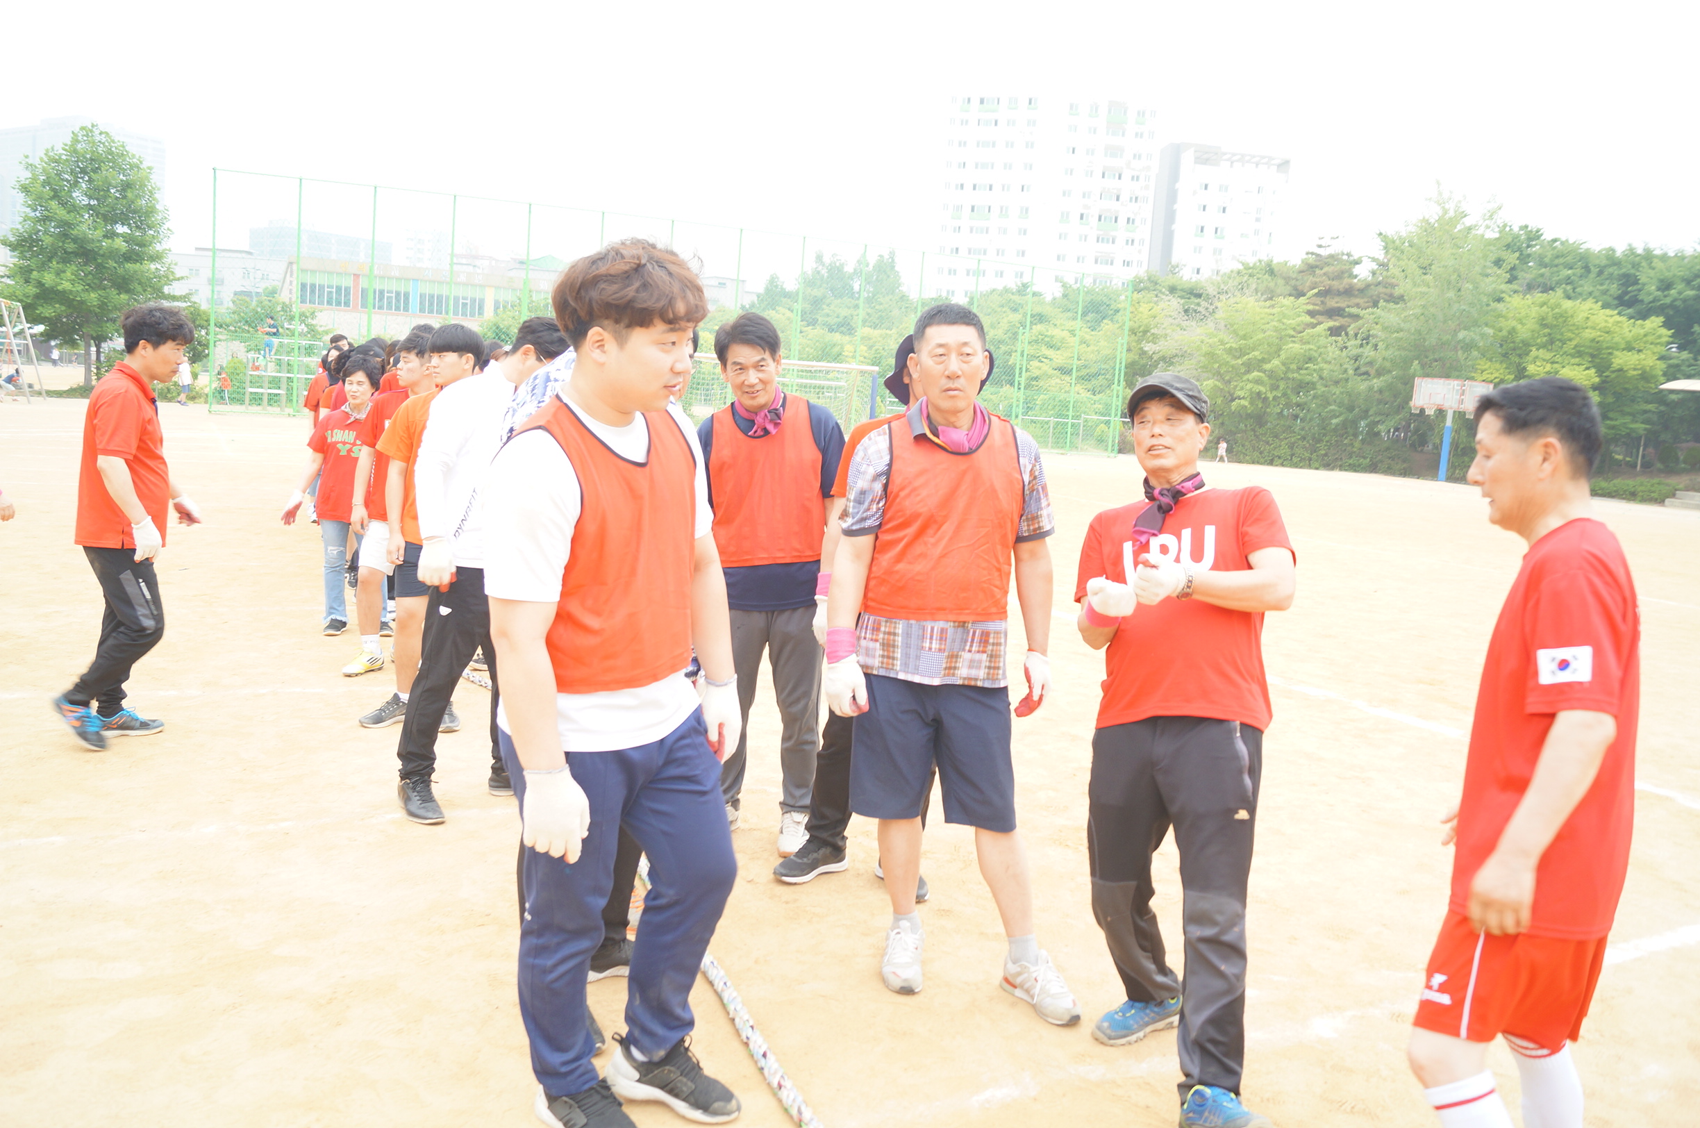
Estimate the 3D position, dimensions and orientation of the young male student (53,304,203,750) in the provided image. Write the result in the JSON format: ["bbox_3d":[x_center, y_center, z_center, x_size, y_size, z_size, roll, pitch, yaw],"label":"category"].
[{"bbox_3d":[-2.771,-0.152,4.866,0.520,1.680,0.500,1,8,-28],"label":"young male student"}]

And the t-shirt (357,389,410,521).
[{"bbox_3d":[-2.160,-0.540,6.310,0.480,0.670,0.310,4,7,-5],"label":"t-shirt"}]

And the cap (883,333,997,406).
[{"bbox_3d":[0.272,-0.590,3.870,0.320,0.200,0.330,4,7,0],"label":"cap"}]

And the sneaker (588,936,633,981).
[{"bbox_3d":[-0.567,0.997,3.281,0.290,0.115,0.105,3,7,-12],"label":"sneaker"}]

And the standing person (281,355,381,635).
[{"bbox_3d":[-2.884,-0.395,7.254,0.640,1.580,0.360,4,7,-7],"label":"standing person"}]

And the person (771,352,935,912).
[{"bbox_3d":[0.148,0.158,3.994,0.620,1.740,0.380,5,7,5],"label":"person"}]

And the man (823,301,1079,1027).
[{"bbox_3d":[0.293,0.241,3.251,0.670,1.750,0.440,3,7,-14],"label":"man"}]

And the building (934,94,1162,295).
[{"bbox_3d":[24.880,-39.519,170.006,27.500,41.500,12.500,5,7,3],"label":"building"}]

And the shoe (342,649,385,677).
[{"bbox_3d":[-2.430,0.498,6.360,0.100,0.110,0.270,7,8,22],"label":"shoe"}]

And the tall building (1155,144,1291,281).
[{"bbox_3d":[48.200,-36.279,173.994,15.300,37.500,13.000,4,7,0],"label":"tall building"}]

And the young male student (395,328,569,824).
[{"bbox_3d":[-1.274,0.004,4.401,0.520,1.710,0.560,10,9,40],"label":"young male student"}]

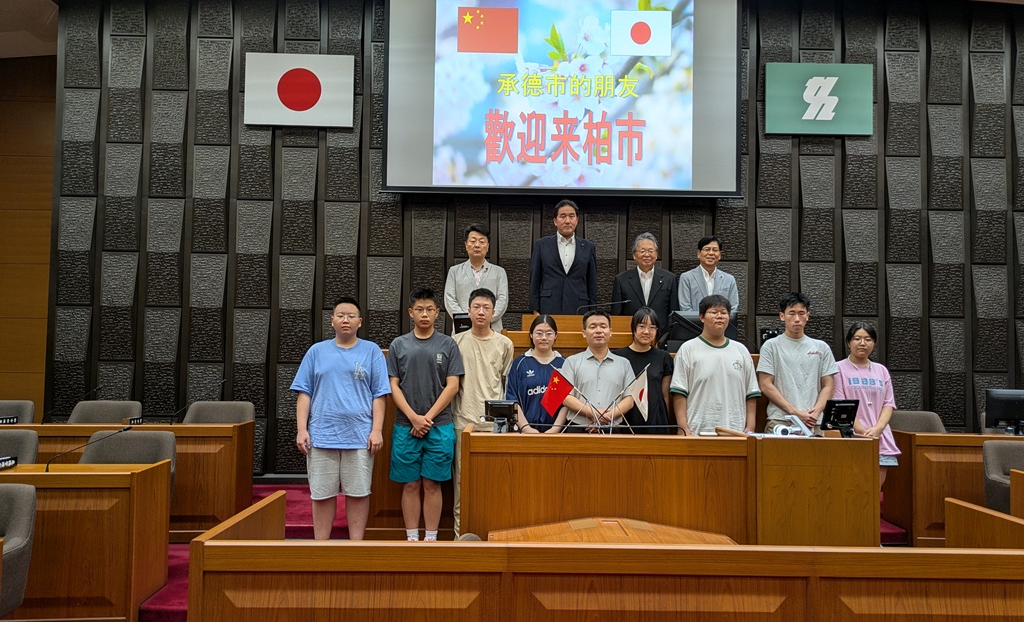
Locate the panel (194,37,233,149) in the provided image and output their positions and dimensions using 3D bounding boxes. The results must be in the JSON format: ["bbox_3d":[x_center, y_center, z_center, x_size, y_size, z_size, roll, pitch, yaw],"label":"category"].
[{"bbox_3d":[-2.692,-1.989,6.680,0.326,0.965,0.059,1,-2,-1],"label":"panel"}]

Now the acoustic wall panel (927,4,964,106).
[{"bbox_3d":[3.985,-2.389,6.794,0.326,0.965,0.059,1,-2,0],"label":"acoustic wall panel"}]

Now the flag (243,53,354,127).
[{"bbox_3d":[-1.900,-1.975,6.633,0.963,0.644,0.034,1,-2,-1],"label":"flag"}]

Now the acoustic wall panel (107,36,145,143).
[{"bbox_3d":[-3.591,-2.060,6.877,0.336,0.993,0.060,1,-2,-1],"label":"acoustic wall panel"}]

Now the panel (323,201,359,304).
[{"bbox_3d":[-1.585,-0.517,6.850,0.336,0.993,0.060,1,-2,-1],"label":"panel"}]

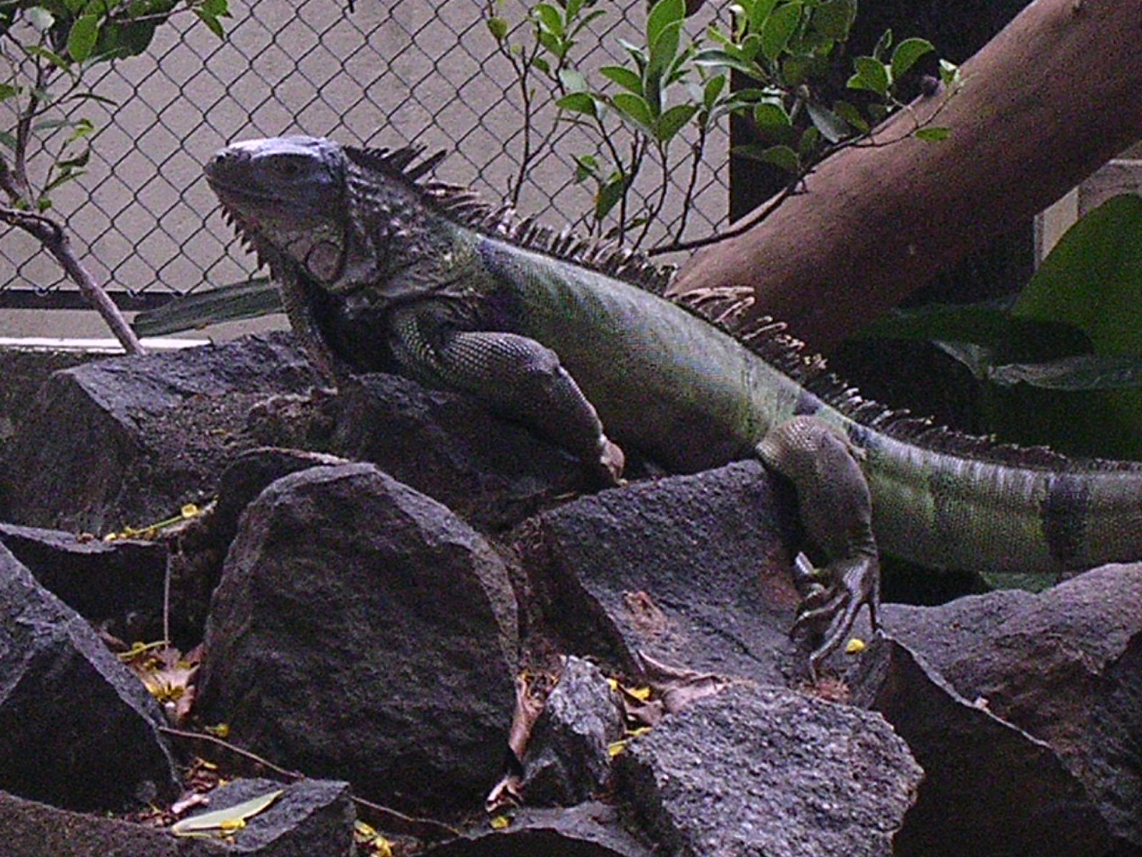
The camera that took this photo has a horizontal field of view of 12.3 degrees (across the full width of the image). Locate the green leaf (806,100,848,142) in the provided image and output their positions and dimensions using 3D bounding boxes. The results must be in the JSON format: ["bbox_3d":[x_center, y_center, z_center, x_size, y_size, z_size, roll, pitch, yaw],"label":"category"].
[{"bbox_3d":[0.202,-0.242,4.200,0.021,0.045,0.005,-45,0,-34],"label":"green leaf"}]

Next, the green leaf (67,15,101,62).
[{"bbox_3d":[-0.385,-0.308,4.200,0.023,0.039,0.006,12,0,14],"label":"green leaf"}]

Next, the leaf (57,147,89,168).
[{"bbox_3d":[-0.389,-0.212,4.150,0.027,0.018,0.024,0,7,0],"label":"leaf"}]

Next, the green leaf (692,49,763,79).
[{"bbox_3d":[0.108,-0.254,3.700,0.050,0.009,0.020,21,-31,-14],"label":"green leaf"}]

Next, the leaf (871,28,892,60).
[{"bbox_3d":[0.246,-0.304,4.200,0.004,0.029,0.014,29,0,-37],"label":"leaf"}]

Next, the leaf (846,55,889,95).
[{"bbox_3d":[0.207,-0.245,3.700,0.032,0.010,0.022,18,53,7],"label":"leaf"}]

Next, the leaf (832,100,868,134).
[{"bbox_3d":[0.195,-0.217,3.700,0.031,0.008,0.014,33,54,2],"label":"leaf"}]

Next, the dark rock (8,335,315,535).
[{"bbox_3d":[-0.293,0.003,3.800,0.230,0.150,0.200,0,7,0],"label":"dark rock"}]

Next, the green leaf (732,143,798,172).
[{"bbox_3d":[0.155,-0.217,4.250,0.055,0.005,0.021,13,47,0],"label":"green leaf"}]

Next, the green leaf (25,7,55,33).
[{"bbox_3d":[-0.414,-0.320,4.150,0.024,0.022,0.014,0,7,0],"label":"green leaf"}]

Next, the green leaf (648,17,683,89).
[{"bbox_3d":[0.066,-0.262,3.700,0.019,0.050,0.010,21,-21,-5],"label":"green leaf"}]

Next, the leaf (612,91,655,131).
[{"bbox_3d":[0.049,-0.250,4.200,0.020,0.045,0.005,-49,0,-31],"label":"leaf"}]

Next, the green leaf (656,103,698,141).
[{"bbox_3d":[0.084,-0.242,4.200,0.021,0.042,0.005,44,0,26],"label":"green leaf"}]

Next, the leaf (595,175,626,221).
[{"bbox_3d":[0.031,-0.184,4.250,0.019,0.043,0.005,31,0,27],"label":"leaf"}]

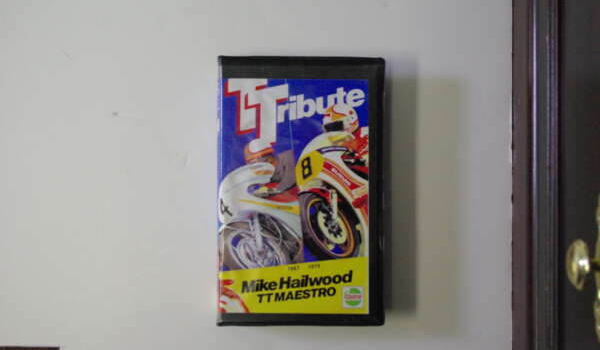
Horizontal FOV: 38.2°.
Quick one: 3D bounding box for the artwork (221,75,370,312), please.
[{"bbox_3d":[-0.004,0.016,0.648,0.113,0.004,0.177,0,90,-1],"label":"artwork"}]

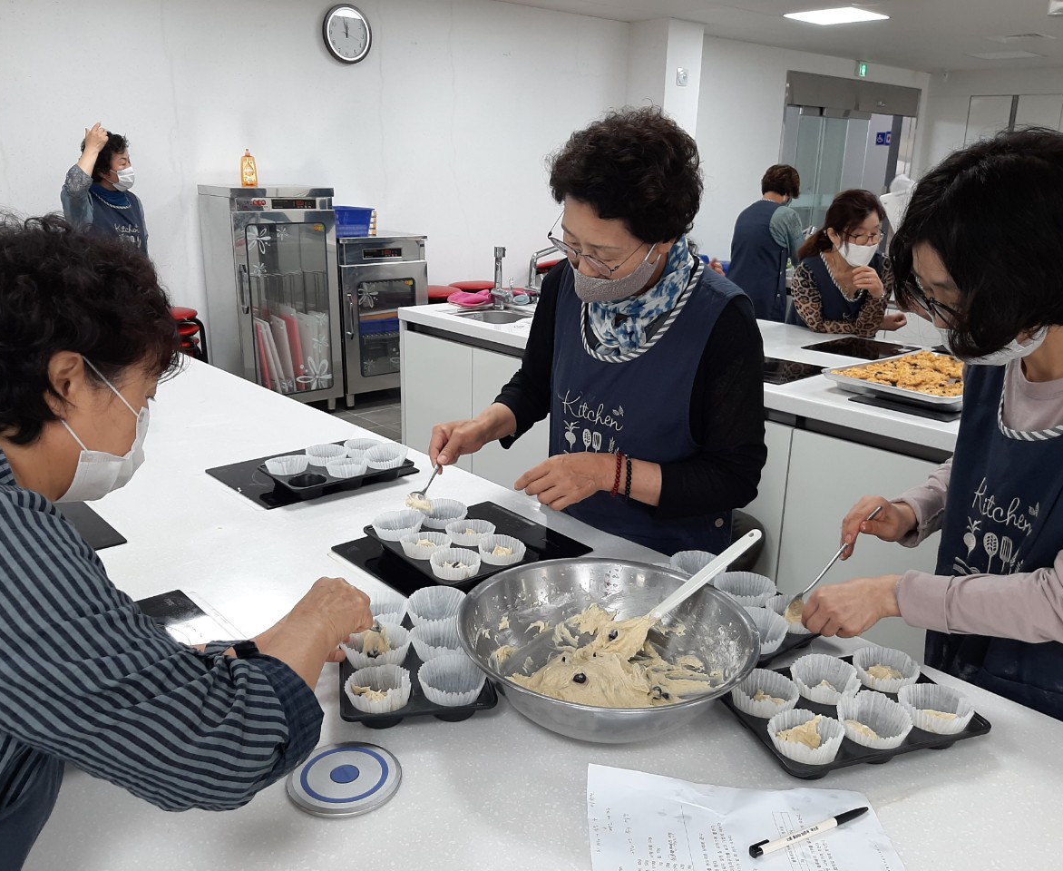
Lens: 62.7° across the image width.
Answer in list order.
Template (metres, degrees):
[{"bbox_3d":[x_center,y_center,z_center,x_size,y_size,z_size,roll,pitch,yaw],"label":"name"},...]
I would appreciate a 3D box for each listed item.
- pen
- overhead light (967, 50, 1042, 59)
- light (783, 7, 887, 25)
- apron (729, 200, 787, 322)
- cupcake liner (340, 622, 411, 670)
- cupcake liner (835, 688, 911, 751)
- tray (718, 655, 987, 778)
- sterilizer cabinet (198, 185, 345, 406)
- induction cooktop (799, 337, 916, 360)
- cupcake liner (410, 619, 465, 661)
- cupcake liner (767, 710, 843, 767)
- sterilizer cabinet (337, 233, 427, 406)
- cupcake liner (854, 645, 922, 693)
[{"bbox_3d":[0.275,0.386,0.854,0.147,0.011,0.012,-7,19,-24],"label":"pen"},{"bbox_3d":[5.034,-4.061,9.280,0.600,0.040,0.600,-14,22,-40],"label":"overhead light"},{"bbox_3d":[2.428,-3.350,6.933,0.590,0.050,0.590,-13,22,-39],"label":"light"},{"bbox_3d":[1.364,-0.934,5.105,0.300,0.860,0.420,-14,22,-40],"label":"apron"},{"bbox_3d":[-0.195,0.280,1.110,0.083,0.052,0.083,1,17,0],"label":"cupcake liner"},{"bbox_3d":[0.378,0.330,0.971,0.080,0.049,0.080,-14,22,-40],"label":"cupcake liner"},{"bbox_3d":[0.370,0.331,1.026,0.265,0.034,0.175,-5,18,-19],"label":"tray"},{"bbox_3d":[-1.565,-0.802,5.307,0.630,1.360,0.490,-13,22,-39],"label":"sterilizer cabinet"},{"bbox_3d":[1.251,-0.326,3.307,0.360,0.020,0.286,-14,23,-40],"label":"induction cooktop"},{"bbox_3d":[-0.115,0.278,1.142,0.083,0.045,0.083,1,17,0],"label":"cupcake liner"},{"bbox_3d":[0.301,0.339,0.957,0.084,0.050,0.084,1,17,0],"label":"cupcake liner"},{"bbox_3d":[-1.122,-0.807,5.885,0.635,1.080,0.590,-13,22,-38],"label":"sterilizer cabinet"},{"bbox_3d":[0.438,0.304,1.084,0.082,0.045,0.082,-13,22,-39],"label":"cupcake liner"}]

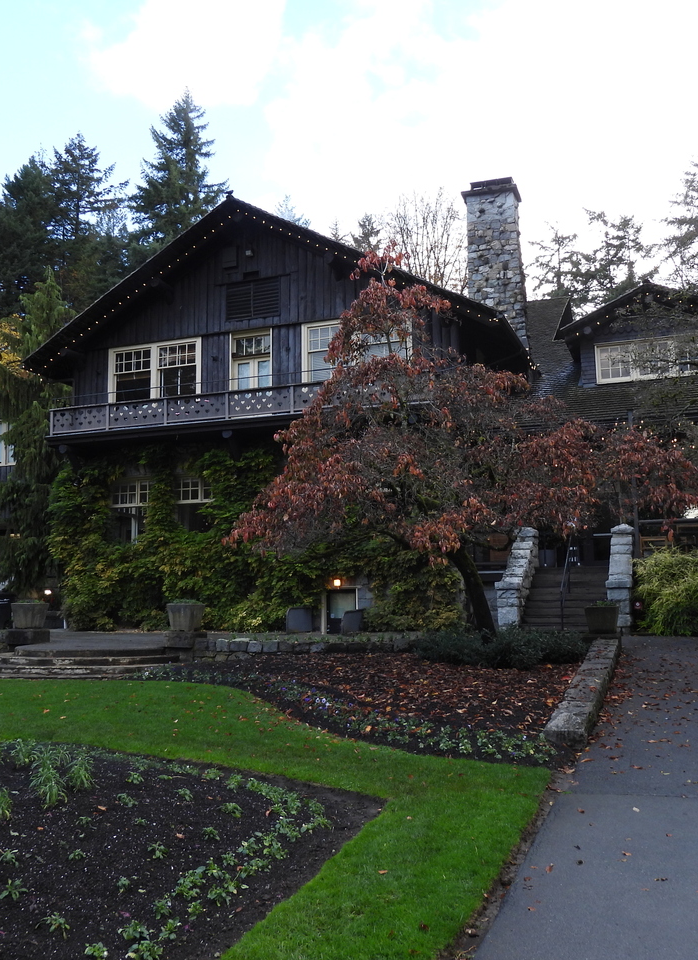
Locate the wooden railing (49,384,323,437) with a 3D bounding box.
[{"bbox_3d":[-2.624,-1.825,22.898,11.760,0.820,1.300,-3,-7,21],"label":"wooden railing"}]

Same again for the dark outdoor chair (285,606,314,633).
[{"bbox_3d":[-1.216,3.506,22.300,0.600,0.640,0.580,-3,-8,21],"label":"dark outdoor chair"}]

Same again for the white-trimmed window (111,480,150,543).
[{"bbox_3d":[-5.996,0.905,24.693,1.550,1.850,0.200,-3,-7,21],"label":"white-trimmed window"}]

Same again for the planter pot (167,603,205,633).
[{"bbox_3d":[-3.347,2.830,18.300,0.590,0.580,0.590,-3,-8,21],"label":"planter pot"}]

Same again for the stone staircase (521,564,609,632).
[{"bbox_3d":[5.487,2.925,22.024,1.975,1.600,2.600,-3,-7,21],"label":"stone staircase"}]

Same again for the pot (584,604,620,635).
[{"bbox_3d":[5.181,2.849,18.200,0.613,0.573,0.613,-3,-8,21],"label":"pot"}]

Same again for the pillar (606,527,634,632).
[{"bbox_3d":[6.178,2.225,20.100,0.550,2.247,2.800,-3,-8,21],"label":"pillar"}]

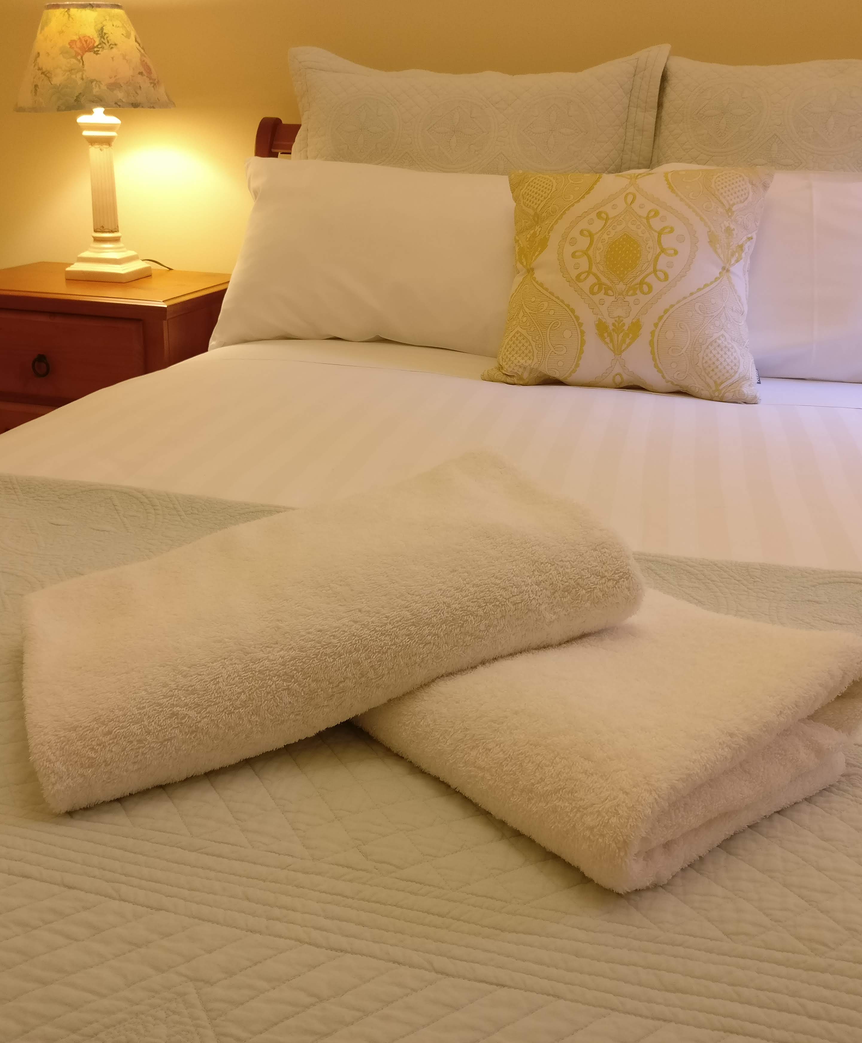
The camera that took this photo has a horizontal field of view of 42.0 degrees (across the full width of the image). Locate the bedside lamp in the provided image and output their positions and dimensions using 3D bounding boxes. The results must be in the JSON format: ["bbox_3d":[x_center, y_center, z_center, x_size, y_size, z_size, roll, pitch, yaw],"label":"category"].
[{"bbox_3d":[-0.682,-0.773,2.322,0.307,0.530,0.307,7,21,15],"label":"bedside lamp"}]

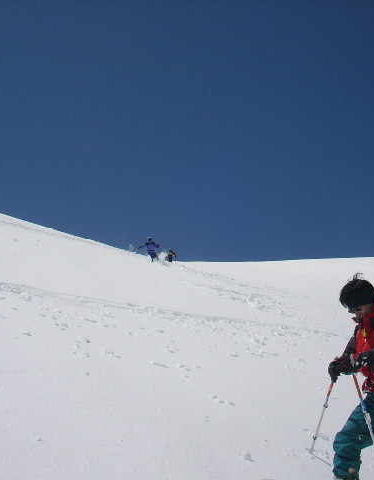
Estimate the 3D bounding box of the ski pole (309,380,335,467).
[{"bbox_3d":[0.901,1.157,4.550,0.080,0.080,1.120,1,-47,-1],"label":"ski pole"}]

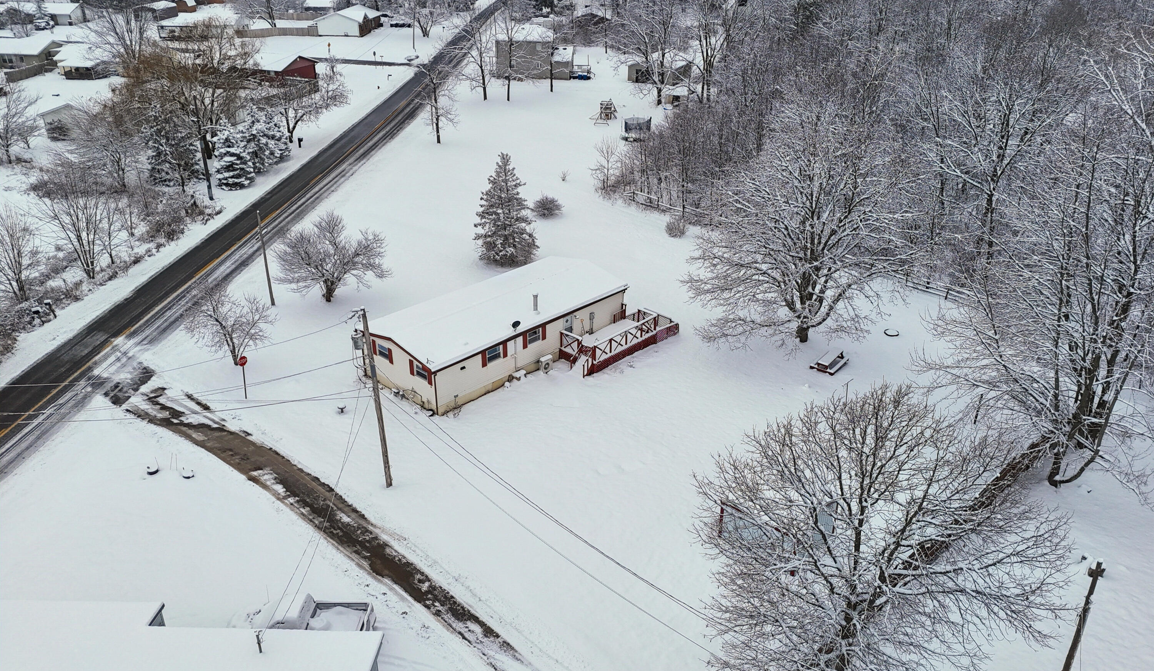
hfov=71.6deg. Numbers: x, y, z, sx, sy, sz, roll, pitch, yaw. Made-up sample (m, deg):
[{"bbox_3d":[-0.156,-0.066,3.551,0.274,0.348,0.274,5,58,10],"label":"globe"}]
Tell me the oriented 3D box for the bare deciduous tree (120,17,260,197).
[{"bbox_3d":[-42.447,-26.617,88.585,13.300,15.300,13.000,0,28,0],"label":"bare deciduous tree"}]

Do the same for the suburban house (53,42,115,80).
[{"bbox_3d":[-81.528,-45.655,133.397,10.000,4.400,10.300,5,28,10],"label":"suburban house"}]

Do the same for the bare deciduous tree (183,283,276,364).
[{"bbox_3d":[-21.501,-0.613,49.750,5.300,5.500,5.200,0,28,0],"label":"bare deciduous tree"}]

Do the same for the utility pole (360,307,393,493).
[{"bbox_3d":[-9.436,3.130,37.800,0.400,10.000,0.400,0,28,0],"label":"utility pole"}]

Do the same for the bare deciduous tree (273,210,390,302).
[{"bbox_3d":[-17.610,-5.583,57.760,7.900,6.800,7.600,0,28,0],"label":"bare deciduous tree"}]

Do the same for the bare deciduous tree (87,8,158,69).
[{"bbox_3d":[-78.555,-51.422,138.788,11.000,9.700,10.500,0,27,0],"label":"bare deciduous tree"}]

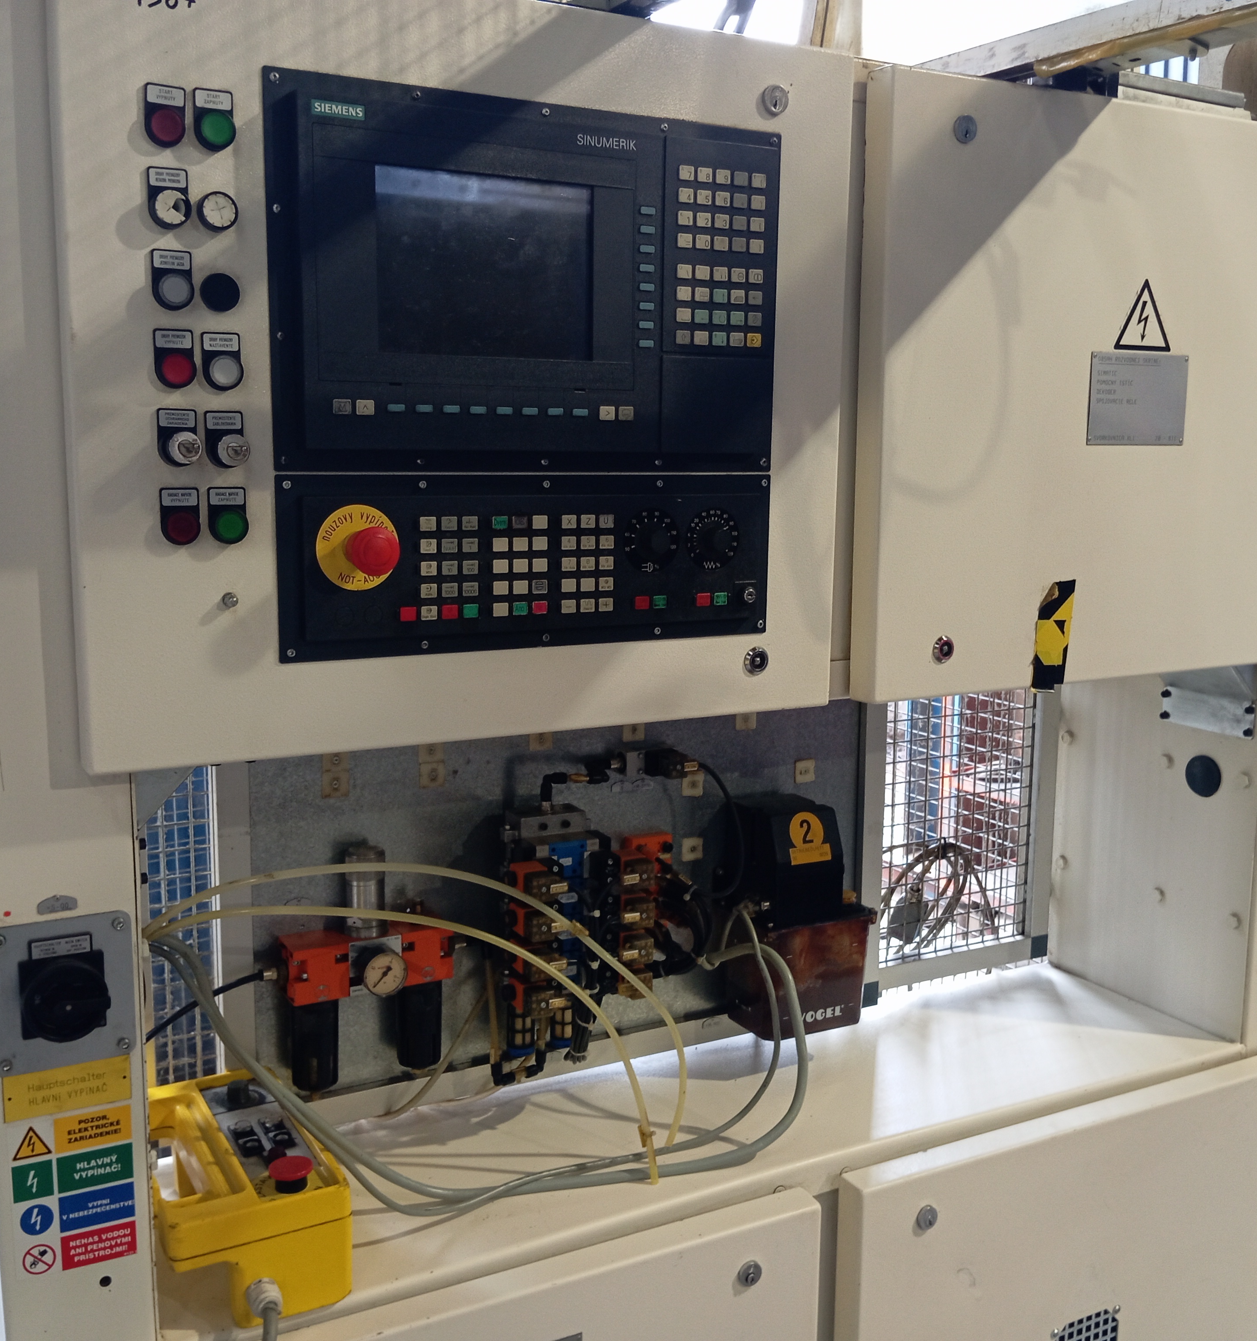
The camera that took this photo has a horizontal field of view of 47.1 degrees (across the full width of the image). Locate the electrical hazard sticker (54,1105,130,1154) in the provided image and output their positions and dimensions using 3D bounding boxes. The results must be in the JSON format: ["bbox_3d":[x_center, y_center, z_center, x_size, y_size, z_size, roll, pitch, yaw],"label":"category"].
[{"bbox_3d":[-0.452,0.388,1.219,0.060,0.030,0.002,-4,11,-28],"label":"electrical hazard sticker"}]

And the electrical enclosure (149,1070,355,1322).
[{"bbox_3d":[-0.391,0.505,1.419,0.165,0.130,0.278,-4,11,-28],"label":"electrical enclosure"}]

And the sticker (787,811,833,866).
[{"bbox_3d":[0.222,0.206,1.776,0.061,0.063,0.002,-4,-7,-28],"label":"sticker"}]

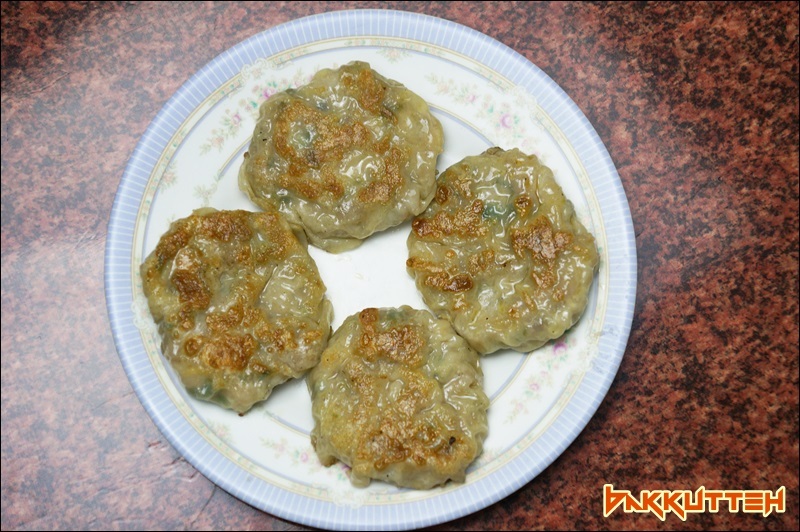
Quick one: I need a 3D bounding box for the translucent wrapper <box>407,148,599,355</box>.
[{"bbox_3d":[0.048,-0.007,0.927,0.089,0.021,0.096,0,80,0],"label":"translucent wrapper"}]

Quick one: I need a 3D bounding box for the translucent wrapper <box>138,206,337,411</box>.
[{"bbox_3d":[-0.076,0.020,0.931,0.090,0.021,0.096,0,81,-1],"label":"translucent wrapper"}]

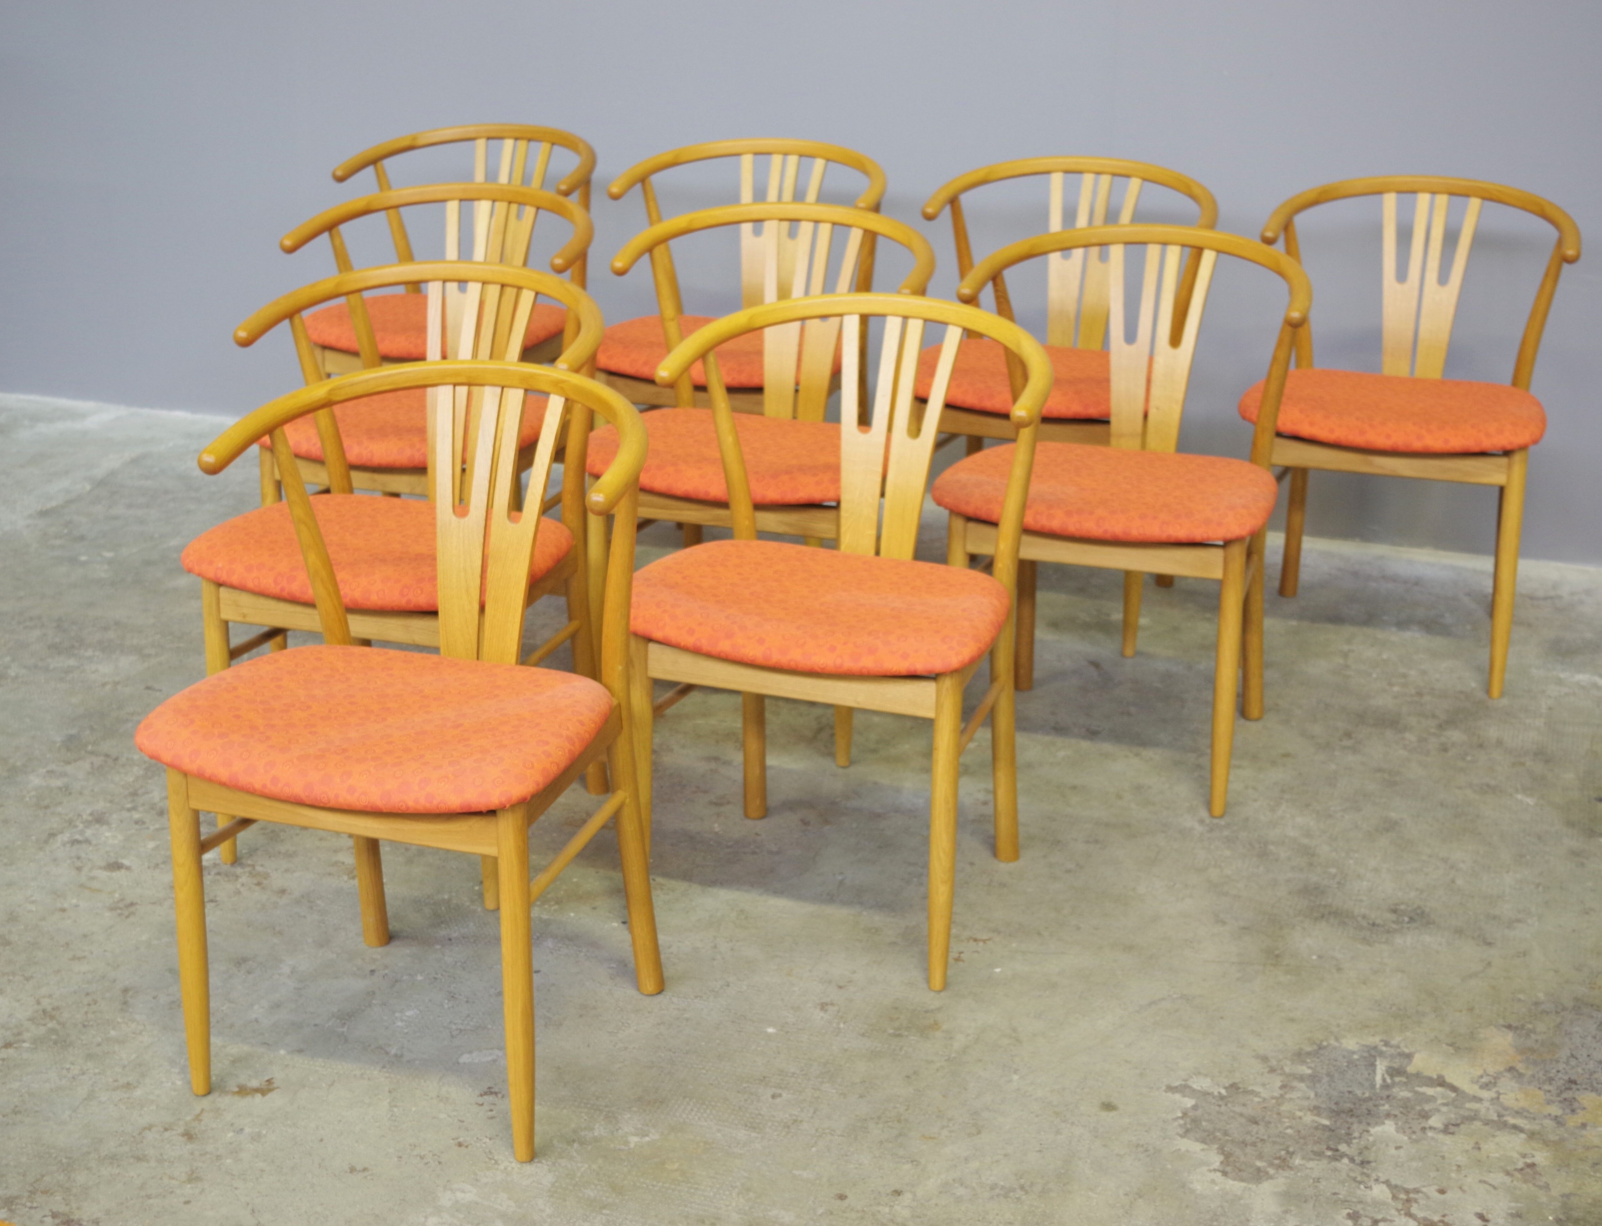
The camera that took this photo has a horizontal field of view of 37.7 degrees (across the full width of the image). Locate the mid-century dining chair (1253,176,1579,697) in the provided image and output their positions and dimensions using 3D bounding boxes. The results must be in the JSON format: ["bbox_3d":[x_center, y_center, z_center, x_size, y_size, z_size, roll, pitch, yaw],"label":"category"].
[{"bbox_3d":[1.035,-0.321,4.043,0.518,0.781,0.503,7,21,18],"label":"mid-century dining chair"}]

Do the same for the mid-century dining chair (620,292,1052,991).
[{"bbox_3d":[0.057,0.013,3.096,0.518,0.781,0.503,7,21,19],"label":"mid-century dining chair"}]

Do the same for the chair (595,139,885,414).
[{"bbox_3d":[-0.109,-0.469,4.433,0.518,0.781,0.503,7,21,18],"label":"chair"}]

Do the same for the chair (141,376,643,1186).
[{"bbox_3d":[-0.431,0.142,2.727,0.518,0.781,0.503,7,21,18],"label":"chair"}]

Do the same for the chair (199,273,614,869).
[{"bbox_3d":[-0.533,-0.063,3.298,0.518,0.781,0.503,7,21,18],"label":"chair"}]

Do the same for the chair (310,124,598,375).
[{"bbox_3d":[-0.655,-0.527,4.587,0.518,0.781,0.503,7,21,19],"label":"chair"}]

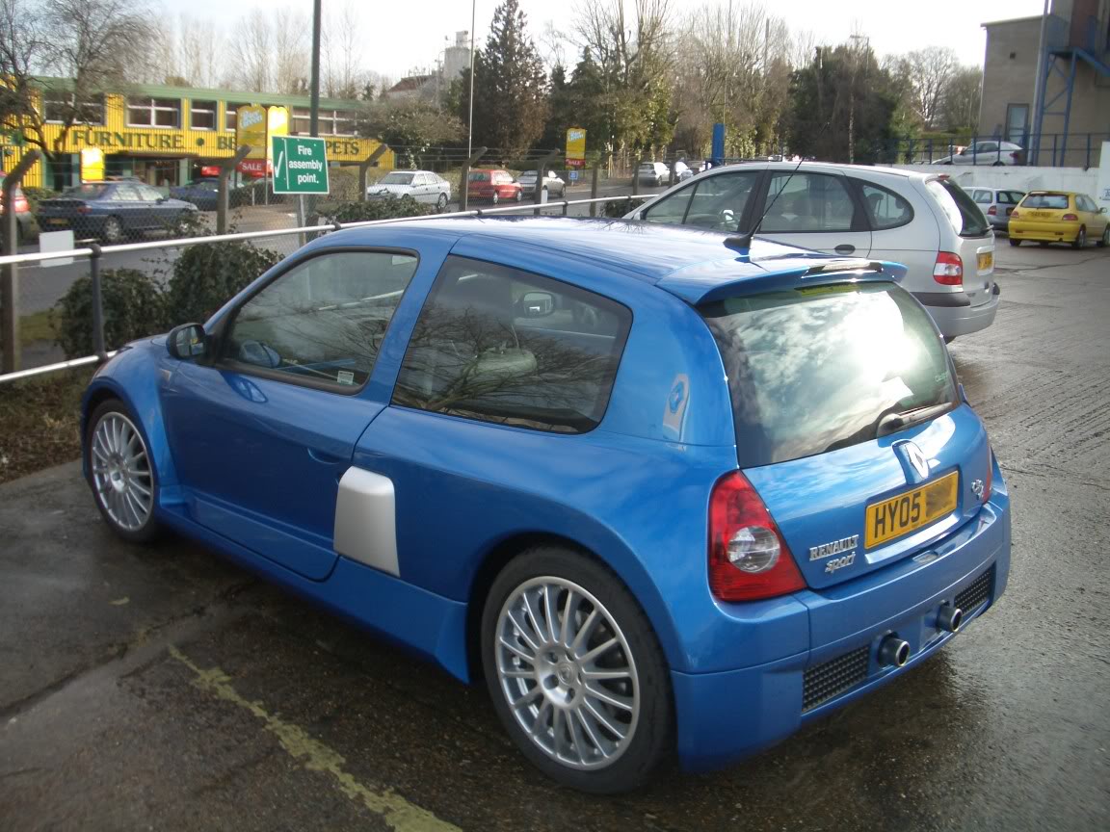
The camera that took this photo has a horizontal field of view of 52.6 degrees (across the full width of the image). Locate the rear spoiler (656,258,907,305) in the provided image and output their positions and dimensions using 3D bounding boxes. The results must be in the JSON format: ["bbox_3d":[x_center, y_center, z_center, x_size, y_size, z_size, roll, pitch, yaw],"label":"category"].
[{"bbox_3d":[0.685,-0.417,3.186,0.310,0.130,1.080,13,17,43],"label":"rear spoiler"}]

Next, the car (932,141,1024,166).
[{"bbox_3d":[19.531,-12.009,52.000,4.200,1.400,1.700,12,16,40],"label":"car"}]

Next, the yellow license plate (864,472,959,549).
[{"bbox_3d":[0.972,0.247,3.032,0.015,0.112,0.520,10,15,43],"label":"yellow license plate"}]

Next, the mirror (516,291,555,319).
[{"bbox_3d":[-0.076,-0.507,5.166,0.175,0.128,0.100,-8,16,-37],"label":"mirror"}]

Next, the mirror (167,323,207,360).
[{"bbox_3d":[-1.295,-0.265,3.939,0.100,0.128,0.175,10,15,35],"label":"mirror"}]

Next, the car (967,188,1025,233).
[{"bbox_3d":[12.760,-6.510,35.600,1.740,1.500,4.300,-4,13,-25],"label":"car"}]

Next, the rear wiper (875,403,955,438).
[{"bbox_3d":[1.050,-0.003,3.239,0.055,0.060,0.470,12,16,40],"label":"rear wiper"}]

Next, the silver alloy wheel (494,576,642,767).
[{"bbox_3d":[0.095,0.629,2.882,0.490,0.490,0.200,13,17,43],"label":"silver alloy wheel"}]

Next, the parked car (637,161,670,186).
[{"bbox_3d":[6.295,-15.006,69.500,1.660,1.450,3.900,7,13,25],"label":"parked car"}]

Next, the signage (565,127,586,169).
[{"bbox_3d":[1.292,-16.737,70.000,1.250,2.500,0.150,2,12,3],"label":"signage"}]

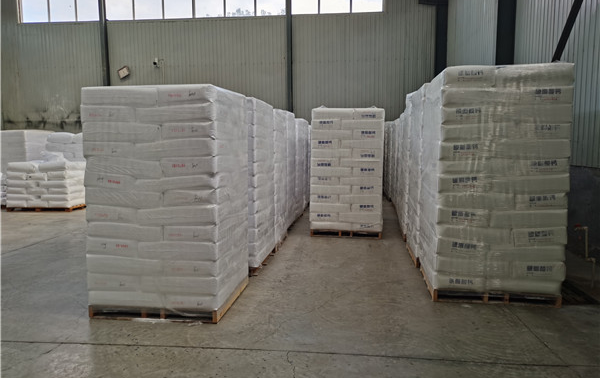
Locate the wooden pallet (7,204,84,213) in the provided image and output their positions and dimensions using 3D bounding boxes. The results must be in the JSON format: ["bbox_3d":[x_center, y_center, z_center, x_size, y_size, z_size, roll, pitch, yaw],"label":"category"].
[{"bbox_3d":[-5.855,0.420,11.137,1.499,0.096,1.160,0,6,2],"label":"wooden pallet"}]

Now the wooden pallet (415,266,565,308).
[{"bbox_3d":[1.960,0.995,5.030,1.163,0.116,1.151,1,6,9],"label":"wooden pallet"}]

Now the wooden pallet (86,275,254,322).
[{"bbox_3d":[-1.219,1.041,4.653,1.163,0.116,1.151,1,6,7],"label":"wooden pallet"}]

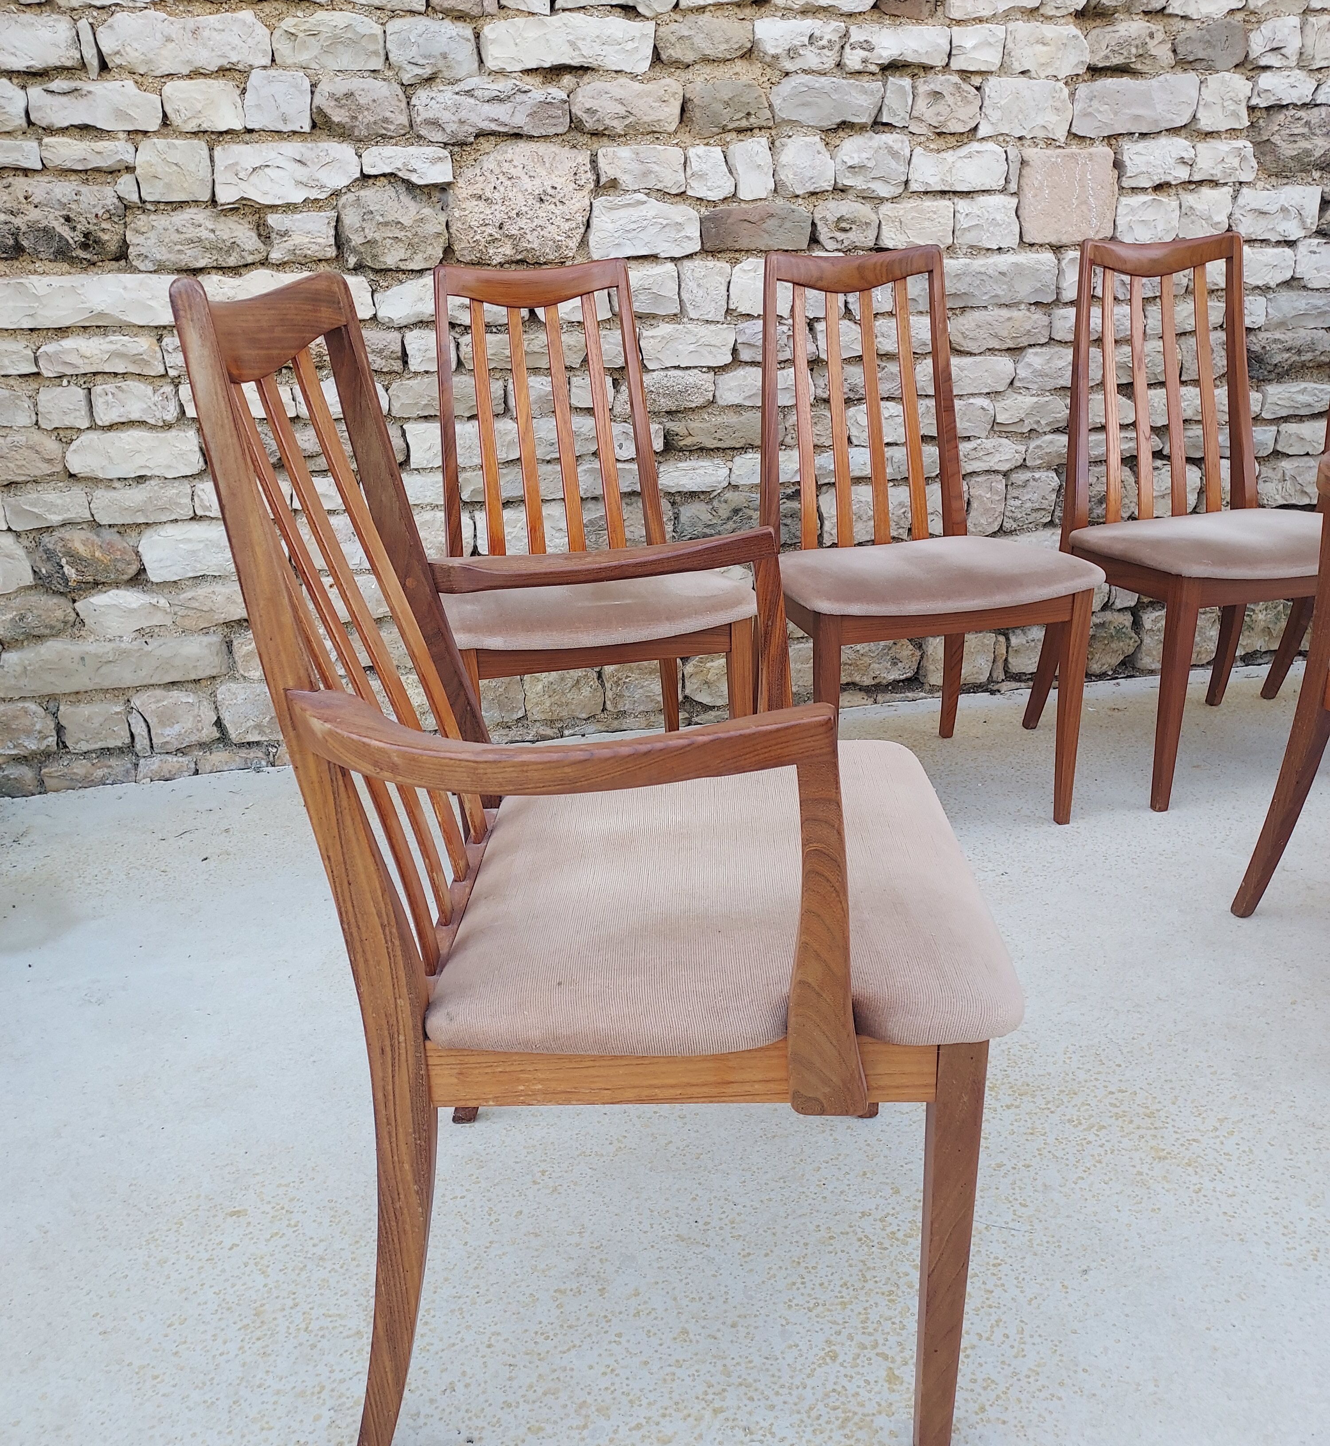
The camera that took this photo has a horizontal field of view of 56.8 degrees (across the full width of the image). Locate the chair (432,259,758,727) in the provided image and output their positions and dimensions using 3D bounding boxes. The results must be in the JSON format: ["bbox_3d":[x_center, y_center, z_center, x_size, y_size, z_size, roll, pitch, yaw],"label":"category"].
[{"bbox_3d":[-0.154,-0.270,2.141,0.490,0.992,0.536,-7,21,-12],"label":"chair"}]

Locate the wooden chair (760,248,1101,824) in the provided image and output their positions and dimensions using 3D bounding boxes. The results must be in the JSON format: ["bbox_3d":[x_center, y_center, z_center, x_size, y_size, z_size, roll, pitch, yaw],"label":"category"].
[{"bbox_3d":[0.430,-0.330,2.233,0.490,0.992,0.536,-7,21,-11],"label":"wooden chair"}]

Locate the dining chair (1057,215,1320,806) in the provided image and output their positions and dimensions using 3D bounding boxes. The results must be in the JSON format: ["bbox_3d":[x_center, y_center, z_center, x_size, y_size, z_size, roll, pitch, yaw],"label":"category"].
[{"bbox_3d":[1.061,-0.402,2.352,0.490,0.992,0.536,-7,21,-12],"label":"dining chair"}]

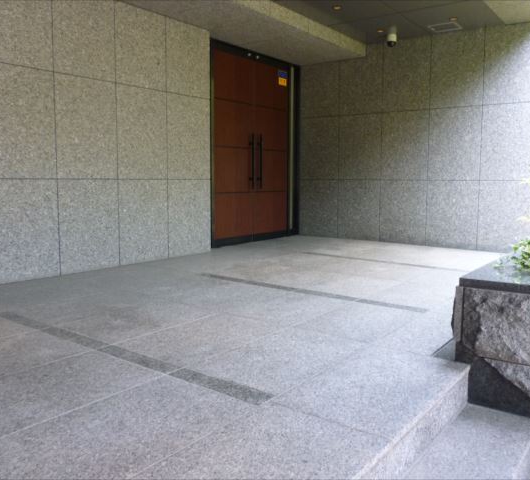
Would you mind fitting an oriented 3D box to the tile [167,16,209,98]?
[{"bbox_3d":[-0.805,-1.867,5.398,0.030,0.722,0.648,5,8,37],"label":"tile"}]

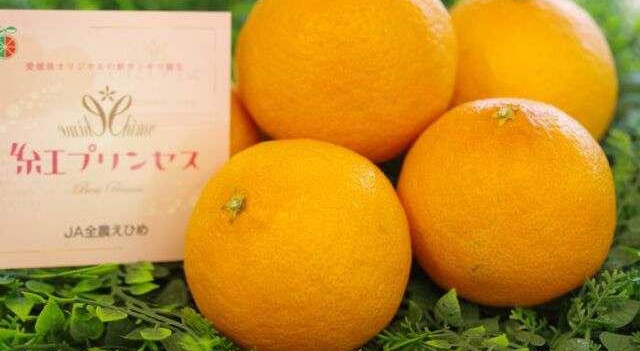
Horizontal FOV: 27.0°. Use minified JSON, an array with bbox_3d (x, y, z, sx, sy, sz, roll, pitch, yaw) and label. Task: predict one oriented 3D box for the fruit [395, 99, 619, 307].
[{"bbox_3d":[0.068,0.010,0.486,0.080,0.074,0.080,0,30,0],"label":"fruit"}]

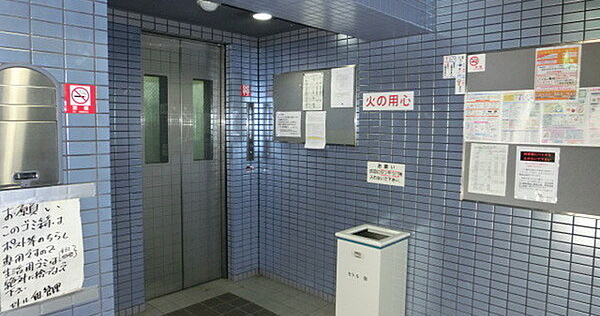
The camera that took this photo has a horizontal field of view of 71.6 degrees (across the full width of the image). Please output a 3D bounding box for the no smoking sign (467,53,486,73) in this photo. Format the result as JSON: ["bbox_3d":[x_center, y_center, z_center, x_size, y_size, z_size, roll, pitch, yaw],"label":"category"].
[{"bbox_3d":[1.042,-0.561,2.457,0.100,0.100,0.006,5,7,43],"label":"no smoking sign"}]

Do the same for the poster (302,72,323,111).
[{"bbox_3d":[0.102,-0.538,3.363,0.212,0.297,0.010,5,7,44],"label":"poster"}]

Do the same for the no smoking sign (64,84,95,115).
[{"bbox_3d":[-0.774,-0.208,1.470,0.006,0.100,0.104,5,7,43],"label":"no smoking sign"}]

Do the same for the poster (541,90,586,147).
[{"bbox_3d":[1.370,-0.214,2.160,0.212,0.297,0.010,5,7,44],"label":"poster"}]

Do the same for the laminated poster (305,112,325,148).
[{"bbox_3d":[0.121,-0.228,3.368,0.212,0.297,0.010,5,7,44],"label":"laminated poster"}]

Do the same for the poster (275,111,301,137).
[{"bbox_3d":[-0.103,-0.291,3.569,0.299,0.212,0.008,5,7,43],"label":"poster"}]

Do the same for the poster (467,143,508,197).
[{"bbox_3d":[1.101,0.067,2.442,0.212,0.297,0.010,5,7,44],"label":"poster"}]

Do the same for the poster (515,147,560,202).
[{"bbox_3d":[1.287,0.088,2.264,0.212,0.297,0.010,5,7,44],"label":"poster"}]

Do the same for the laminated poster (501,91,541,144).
[{"bbox_3d":[1.223,-0.227,2.309,0.208,0.293,0.008,5,7,43],"label":"laminated poster"}]

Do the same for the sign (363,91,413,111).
[{"bbox_3d":[0.606,-0.397,2.902,0.408,0.124,0.008,5,7,43],"label":"sign"}]

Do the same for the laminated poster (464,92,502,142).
[{"bbox_3d":[1.072,-0.244,2.447,0.212,0.297,0.010,5,7,44],"label":"laminated poster"}]

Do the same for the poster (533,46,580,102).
[{"bbox_3d":[1.342,-0.439,2.177,0.206,0.282,0.008,5,7,43],"label":"poster"}]

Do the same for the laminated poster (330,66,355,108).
[{"bbox_3d":[0.317,-0.534,3.150,0.212,0.297,0.008,5,7,43],"label":"laminated poster"}]

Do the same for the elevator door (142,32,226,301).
[{"bbox_3d":[-0.996,0.082,3.535,0.070,2.120,0.810,5,7,44],"label":"elevator door"}]

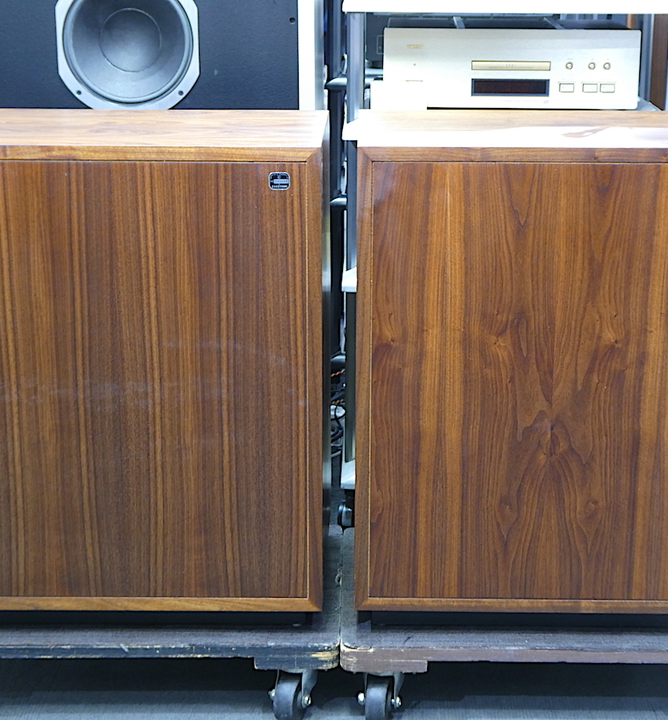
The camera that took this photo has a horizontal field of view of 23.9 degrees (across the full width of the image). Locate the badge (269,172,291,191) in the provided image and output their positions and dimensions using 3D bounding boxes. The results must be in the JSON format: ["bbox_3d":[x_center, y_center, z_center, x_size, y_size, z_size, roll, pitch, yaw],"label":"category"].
[{"bbox_3d":[-0.069,-0.228,2.015,0.028,0.023,0.003,0,16,1],"label":"badge"}]

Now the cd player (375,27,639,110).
[{"bbox_3d":[0.319,-0.548,2.924,0.443,0.148,0.350,1,16,3],"label":"cd player"}]

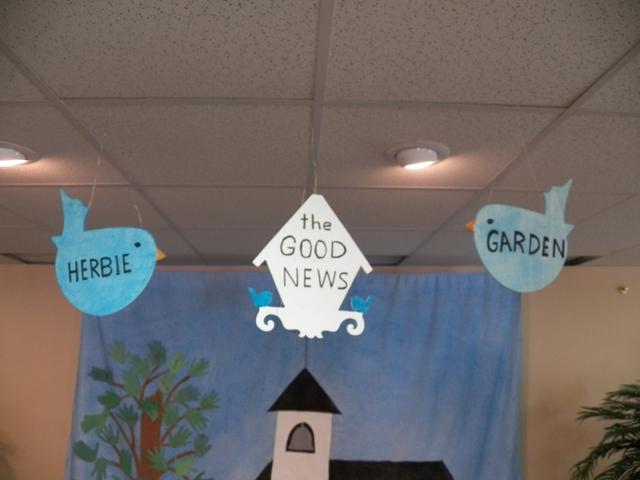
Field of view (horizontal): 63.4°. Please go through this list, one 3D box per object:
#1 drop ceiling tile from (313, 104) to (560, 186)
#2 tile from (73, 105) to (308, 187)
[{"bbox_3d":[0.289,-0.257,1.519,0.600,0.020,0.600,0,-13,-2],"label":"drop ceiling tile"},{"bbox_3d":[-0.321,-0.260,1.494,0.600,0.020,0.600,0,-13,-2],"label":"tile"}]

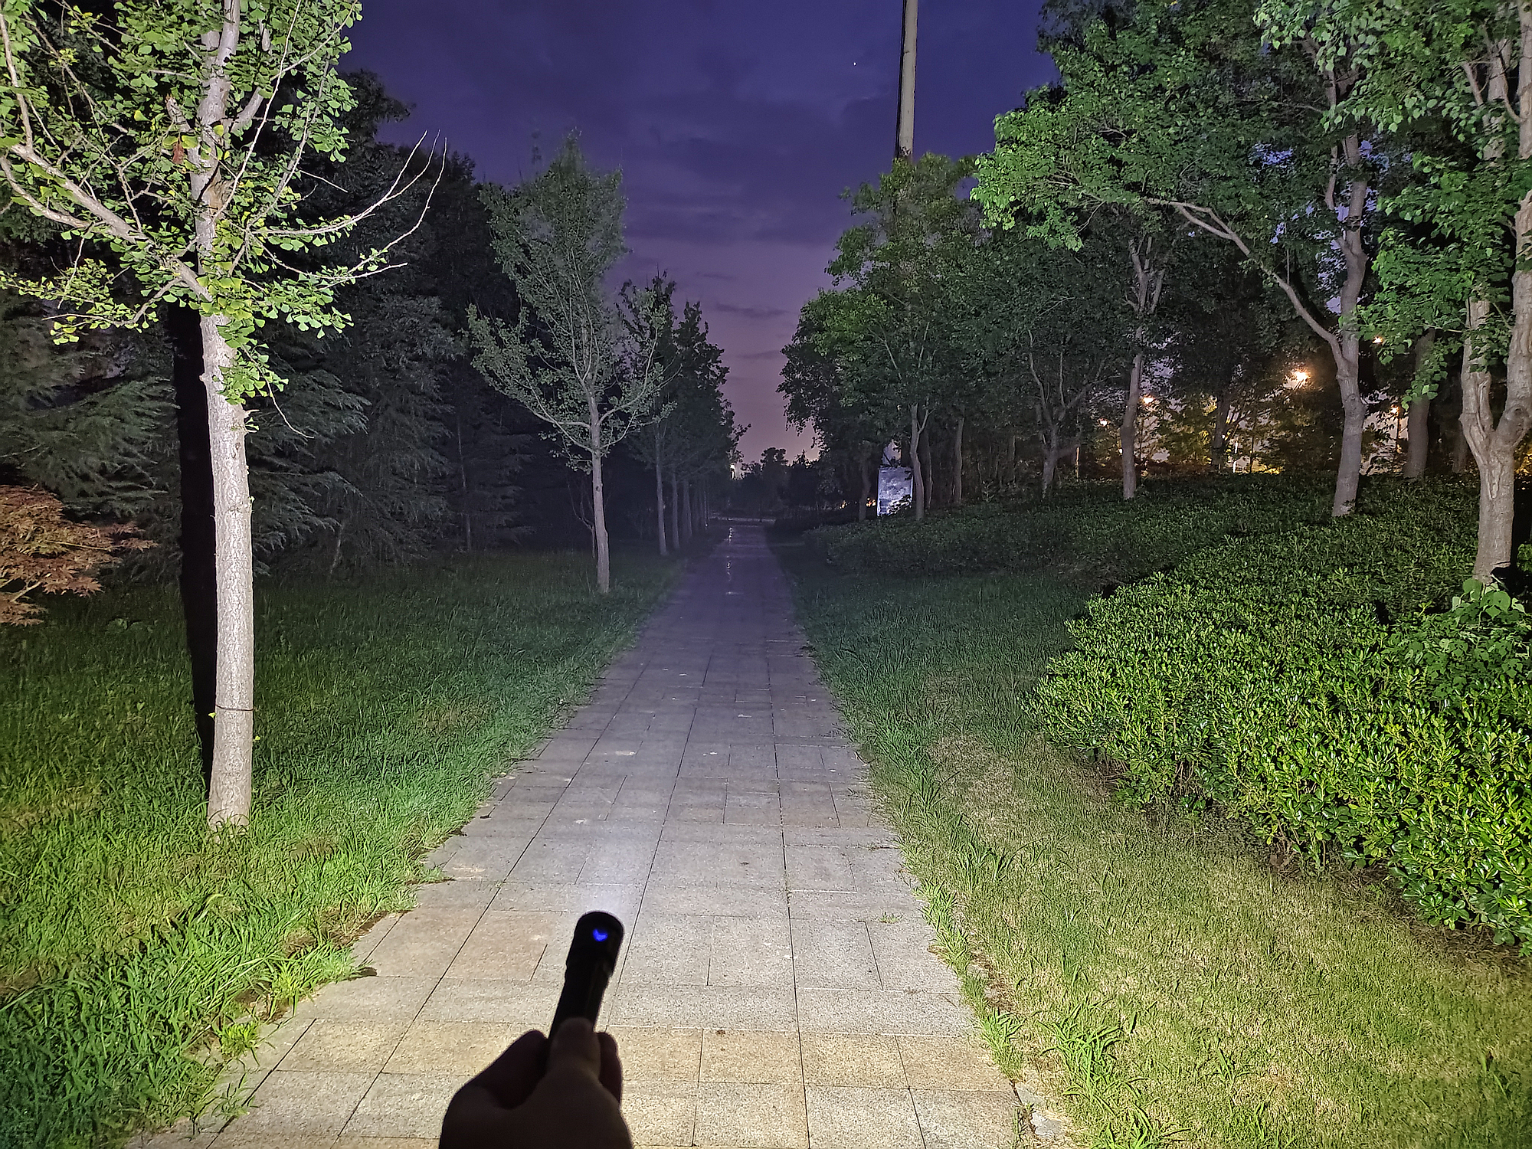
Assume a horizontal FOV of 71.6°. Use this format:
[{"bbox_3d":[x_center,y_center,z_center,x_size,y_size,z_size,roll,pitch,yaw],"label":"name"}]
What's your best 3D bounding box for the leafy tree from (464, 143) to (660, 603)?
[{"bbox_3d":[-3.293,-3.451,17.500,3.300,7.473,3.100,1,4,0],"label":"leafy tree"}]

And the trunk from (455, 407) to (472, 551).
[{"bbox_3d":[-7.966,-2.477,28.000,0.370,3.786,0.280,1,4,0],"label":"trunk"}]

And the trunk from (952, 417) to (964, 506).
[{"bbox_3d":[5.787,-3.407,32.000,0.300,2.740,0.250,1,4,0],"label":"trunk"}]

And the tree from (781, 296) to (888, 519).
[{"bbox_3d":[2.296,-5.402,35.007,3.700,7.535,3.600,1,4,0],"label":"tree"}]

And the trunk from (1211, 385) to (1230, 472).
[{"bbox_3d":[9.407,-2.962,22.004,0.350,1.885,0.280,1,4,0],"label":"trunk"}]

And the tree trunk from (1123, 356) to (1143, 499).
[{"bbox_3d":[6.137,-2.457,17.804,0.310,2.567,0.260,1,4,0],"label":"tree trunk"}]

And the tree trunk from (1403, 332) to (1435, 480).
[{"bbox_3d":[8.428,-2.127,13.704,0.380,1.999,0.300,1,4,0],"label":"tree trunk"}]

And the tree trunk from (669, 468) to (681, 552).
[{"bbox_3d":[-2.888,-2.076,33.500,0.300,2.605,0.260,1,4,0],"label":"tree trunk"}]

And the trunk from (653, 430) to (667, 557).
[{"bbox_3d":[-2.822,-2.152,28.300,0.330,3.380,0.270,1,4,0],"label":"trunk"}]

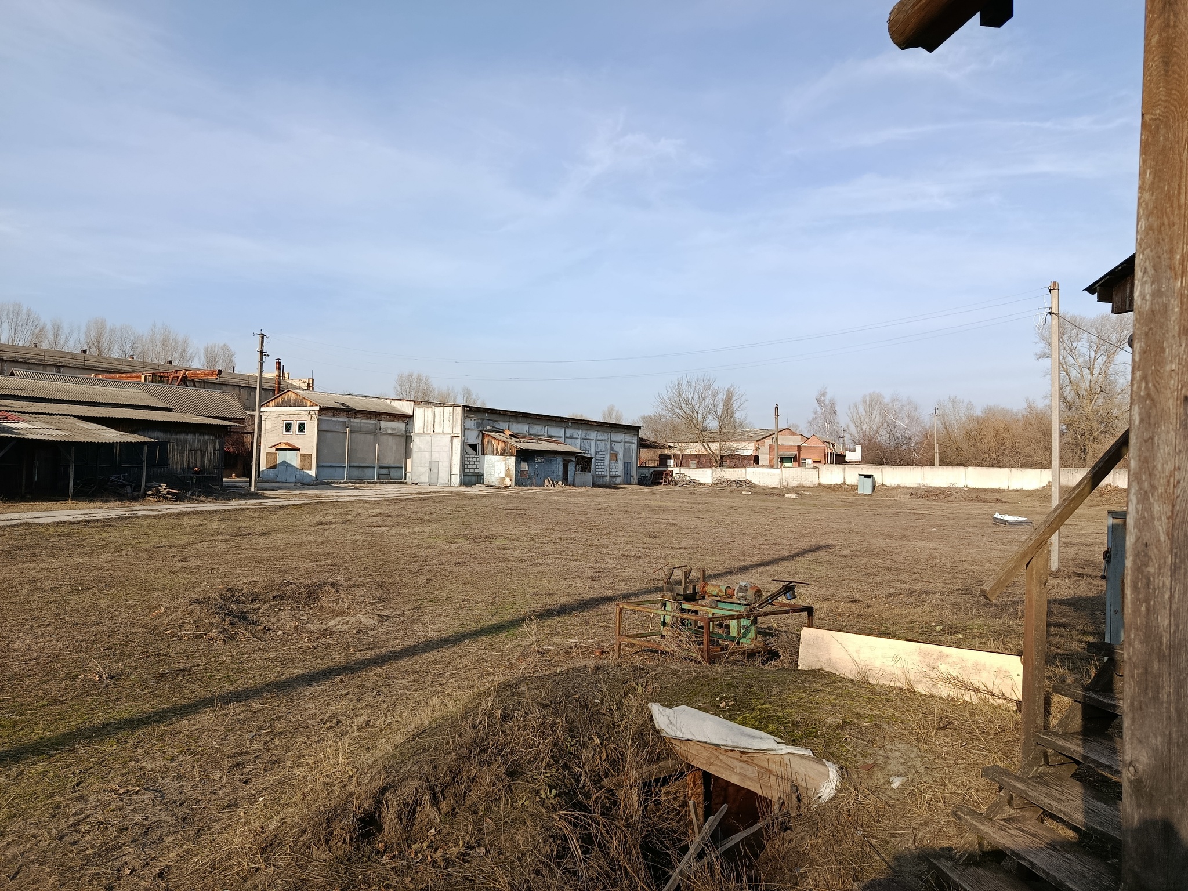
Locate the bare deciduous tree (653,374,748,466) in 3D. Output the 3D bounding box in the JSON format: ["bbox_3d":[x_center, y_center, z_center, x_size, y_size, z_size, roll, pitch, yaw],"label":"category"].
[{"bbox_3d":[13.217,-1.878,102.000,11.200,13.400,10.200,2,-1,0],"label":"bare deciduous tree"}]

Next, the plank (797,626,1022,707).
[{"bbox_3d":[2.951,2.086,7.867,2.040,0.430,0.040,1,-2,33],"label":"plank"}]

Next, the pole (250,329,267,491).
[{"bbox_3d":[-18.844,-1.842,46.200,0.300,9.000,0.950,0,-2,42],"label":"pole"}]

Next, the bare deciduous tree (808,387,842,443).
[{"bbox_3d":[37.876,-1.714,135.000,5.400,15.700,5.400,2,-1,0],"label":"bare deciduous tree"}]

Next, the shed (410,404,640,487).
[{"bbox_3d":[-5.329,0.529,82.402,6.500,6.700,30.300,1,-2,32],"label":"shed"}]

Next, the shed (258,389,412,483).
[{"bbox_3d":[-21.198,-0.461,68.676,6.800,7.100,10.000,1,-2,32],"label":"shed"}]

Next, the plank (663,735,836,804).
[{"bbox_3d":[0.809,1.717,4.400,0.950,0.230,0.050,1,-1,34],"label":"plank"}]

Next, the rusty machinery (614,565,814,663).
[{"bbox_3d":[1.385,1.903,9.280,1.750,0.950,1.230,3,-2,-45],"label":"rusty machinery"}]

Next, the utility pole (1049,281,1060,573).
[{"bbox_3d":[10.580,-0.425,18.900,0.200,6.700,0.200,0,-2,42],"label":"utility pole"}]

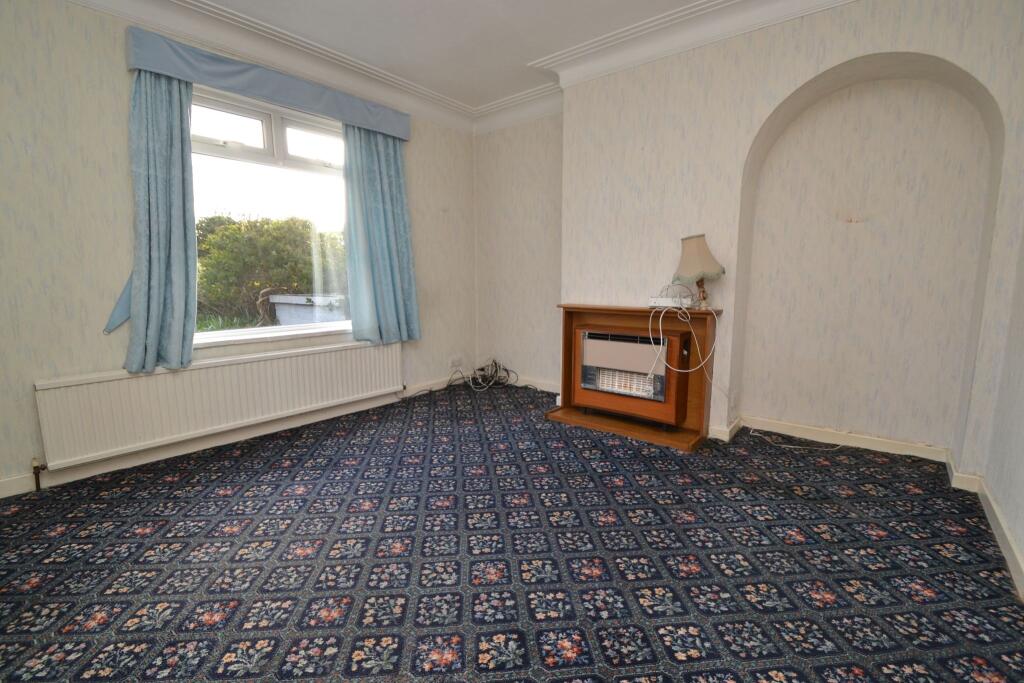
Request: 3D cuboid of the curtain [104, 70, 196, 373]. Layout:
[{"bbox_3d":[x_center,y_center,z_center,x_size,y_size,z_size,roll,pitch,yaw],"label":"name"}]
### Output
[{"bbox_3d":[-2.018,-0.662,2.412,0.147,1.664,0.493,7,11,43],"label":"curtain"}]

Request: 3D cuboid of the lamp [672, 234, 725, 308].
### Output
[{"bbox_3d":[1.152,-0.425,2.634,0.283,0.457,0.284,5,10,35],"label":"lamp"}]

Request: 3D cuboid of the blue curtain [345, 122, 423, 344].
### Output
[{"bbox_3d":[-1.030,-0.814,3.436,0.147,1.682,0.593,7,11,43],"label":"blue curtain"}]

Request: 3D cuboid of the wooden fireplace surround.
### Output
[{"bbox_3d":[0.797,0.194,2.953,1.118,0.851,0.378,5,10,35],"label":"wooden fireplace surround"}]

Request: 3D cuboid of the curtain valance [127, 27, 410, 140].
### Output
[{"bbox_3d":[-1.460,-1.654,2.913,0.131,0.215,1.714,7,11,43],"label":"curtain valance"}]

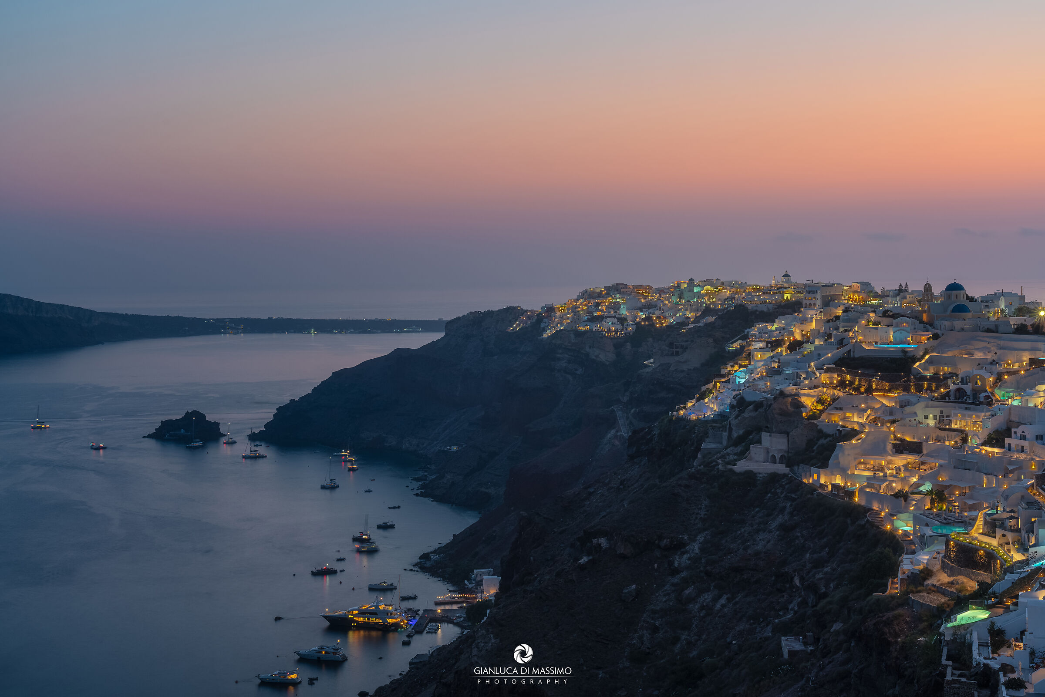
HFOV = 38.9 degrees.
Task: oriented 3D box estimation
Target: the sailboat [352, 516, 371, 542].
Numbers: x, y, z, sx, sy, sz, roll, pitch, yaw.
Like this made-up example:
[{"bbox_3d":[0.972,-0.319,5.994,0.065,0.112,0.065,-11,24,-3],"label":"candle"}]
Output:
[{"bbox_3d":[-86.880,96.760,797.070,10.410,13.800,3.540,0,3,-3],"label":"sailboat"}]

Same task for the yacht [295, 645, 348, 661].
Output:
[{"bbox_3d":[-75.560,112.180,549.730,19.800,5.600,5.150,1,3,15],"label":"yacht"}]

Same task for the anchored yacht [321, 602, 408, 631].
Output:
[{"bbox_3d":[-64.920,107.490,601.890,36.870,10.200,7.560,1,3,17],"label":"anchored yacht"}]

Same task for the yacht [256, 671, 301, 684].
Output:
[{"bbox_3d":[-85.610,114.180,518.090,15.300,4.500,4.280,0,3,8],"label":"yacht"}]

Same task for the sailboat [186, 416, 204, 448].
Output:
[{"bbox_3d":[-276.130,70.190,1247.960,14.510,25.660,5.800,-2,3,-30],"label":"sailboat"}]

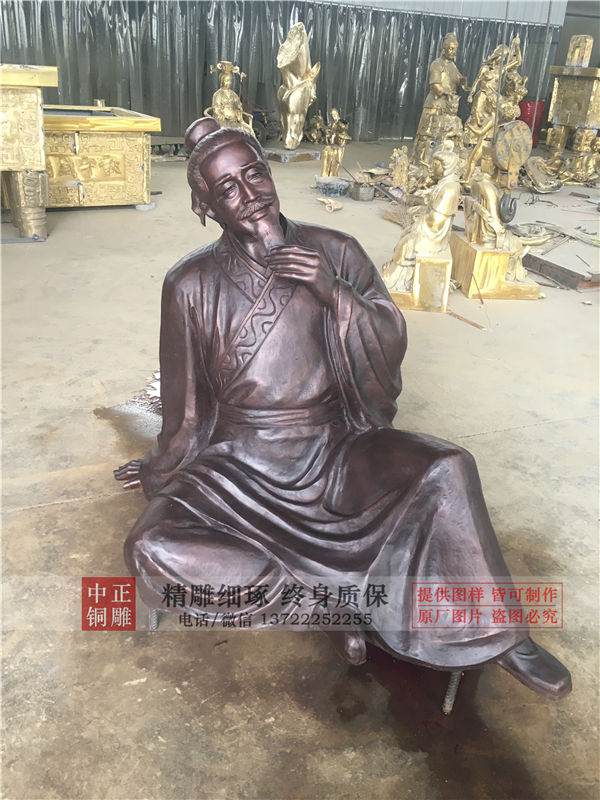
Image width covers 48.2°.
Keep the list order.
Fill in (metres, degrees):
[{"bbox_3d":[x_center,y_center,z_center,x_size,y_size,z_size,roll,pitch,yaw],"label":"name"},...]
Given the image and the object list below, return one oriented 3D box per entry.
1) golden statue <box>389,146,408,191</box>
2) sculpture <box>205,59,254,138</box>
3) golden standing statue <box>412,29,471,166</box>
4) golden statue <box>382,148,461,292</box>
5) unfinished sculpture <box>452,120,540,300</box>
[{"bbox_3d":[1.240,-2.837,8.243,0.229,0.528,0.178,5,26,4],"label":"golden statue"},{"bbox_3d":[-1.123,-4.686,10.806,0.787,1.407,0.737,-10,29,-25],"label":"sculpture"},{"bbox_3d":[2.243,-4.733,10.633,0.711,1.927,0.660,-16,32,-34],"label":"golden standing statue"},{"bbox_3d":[0.720,-1.092,4.143,0.419,0.937,0.533,4,26,3],"label":"golden statue"},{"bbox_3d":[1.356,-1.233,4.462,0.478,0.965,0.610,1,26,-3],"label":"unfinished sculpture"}]

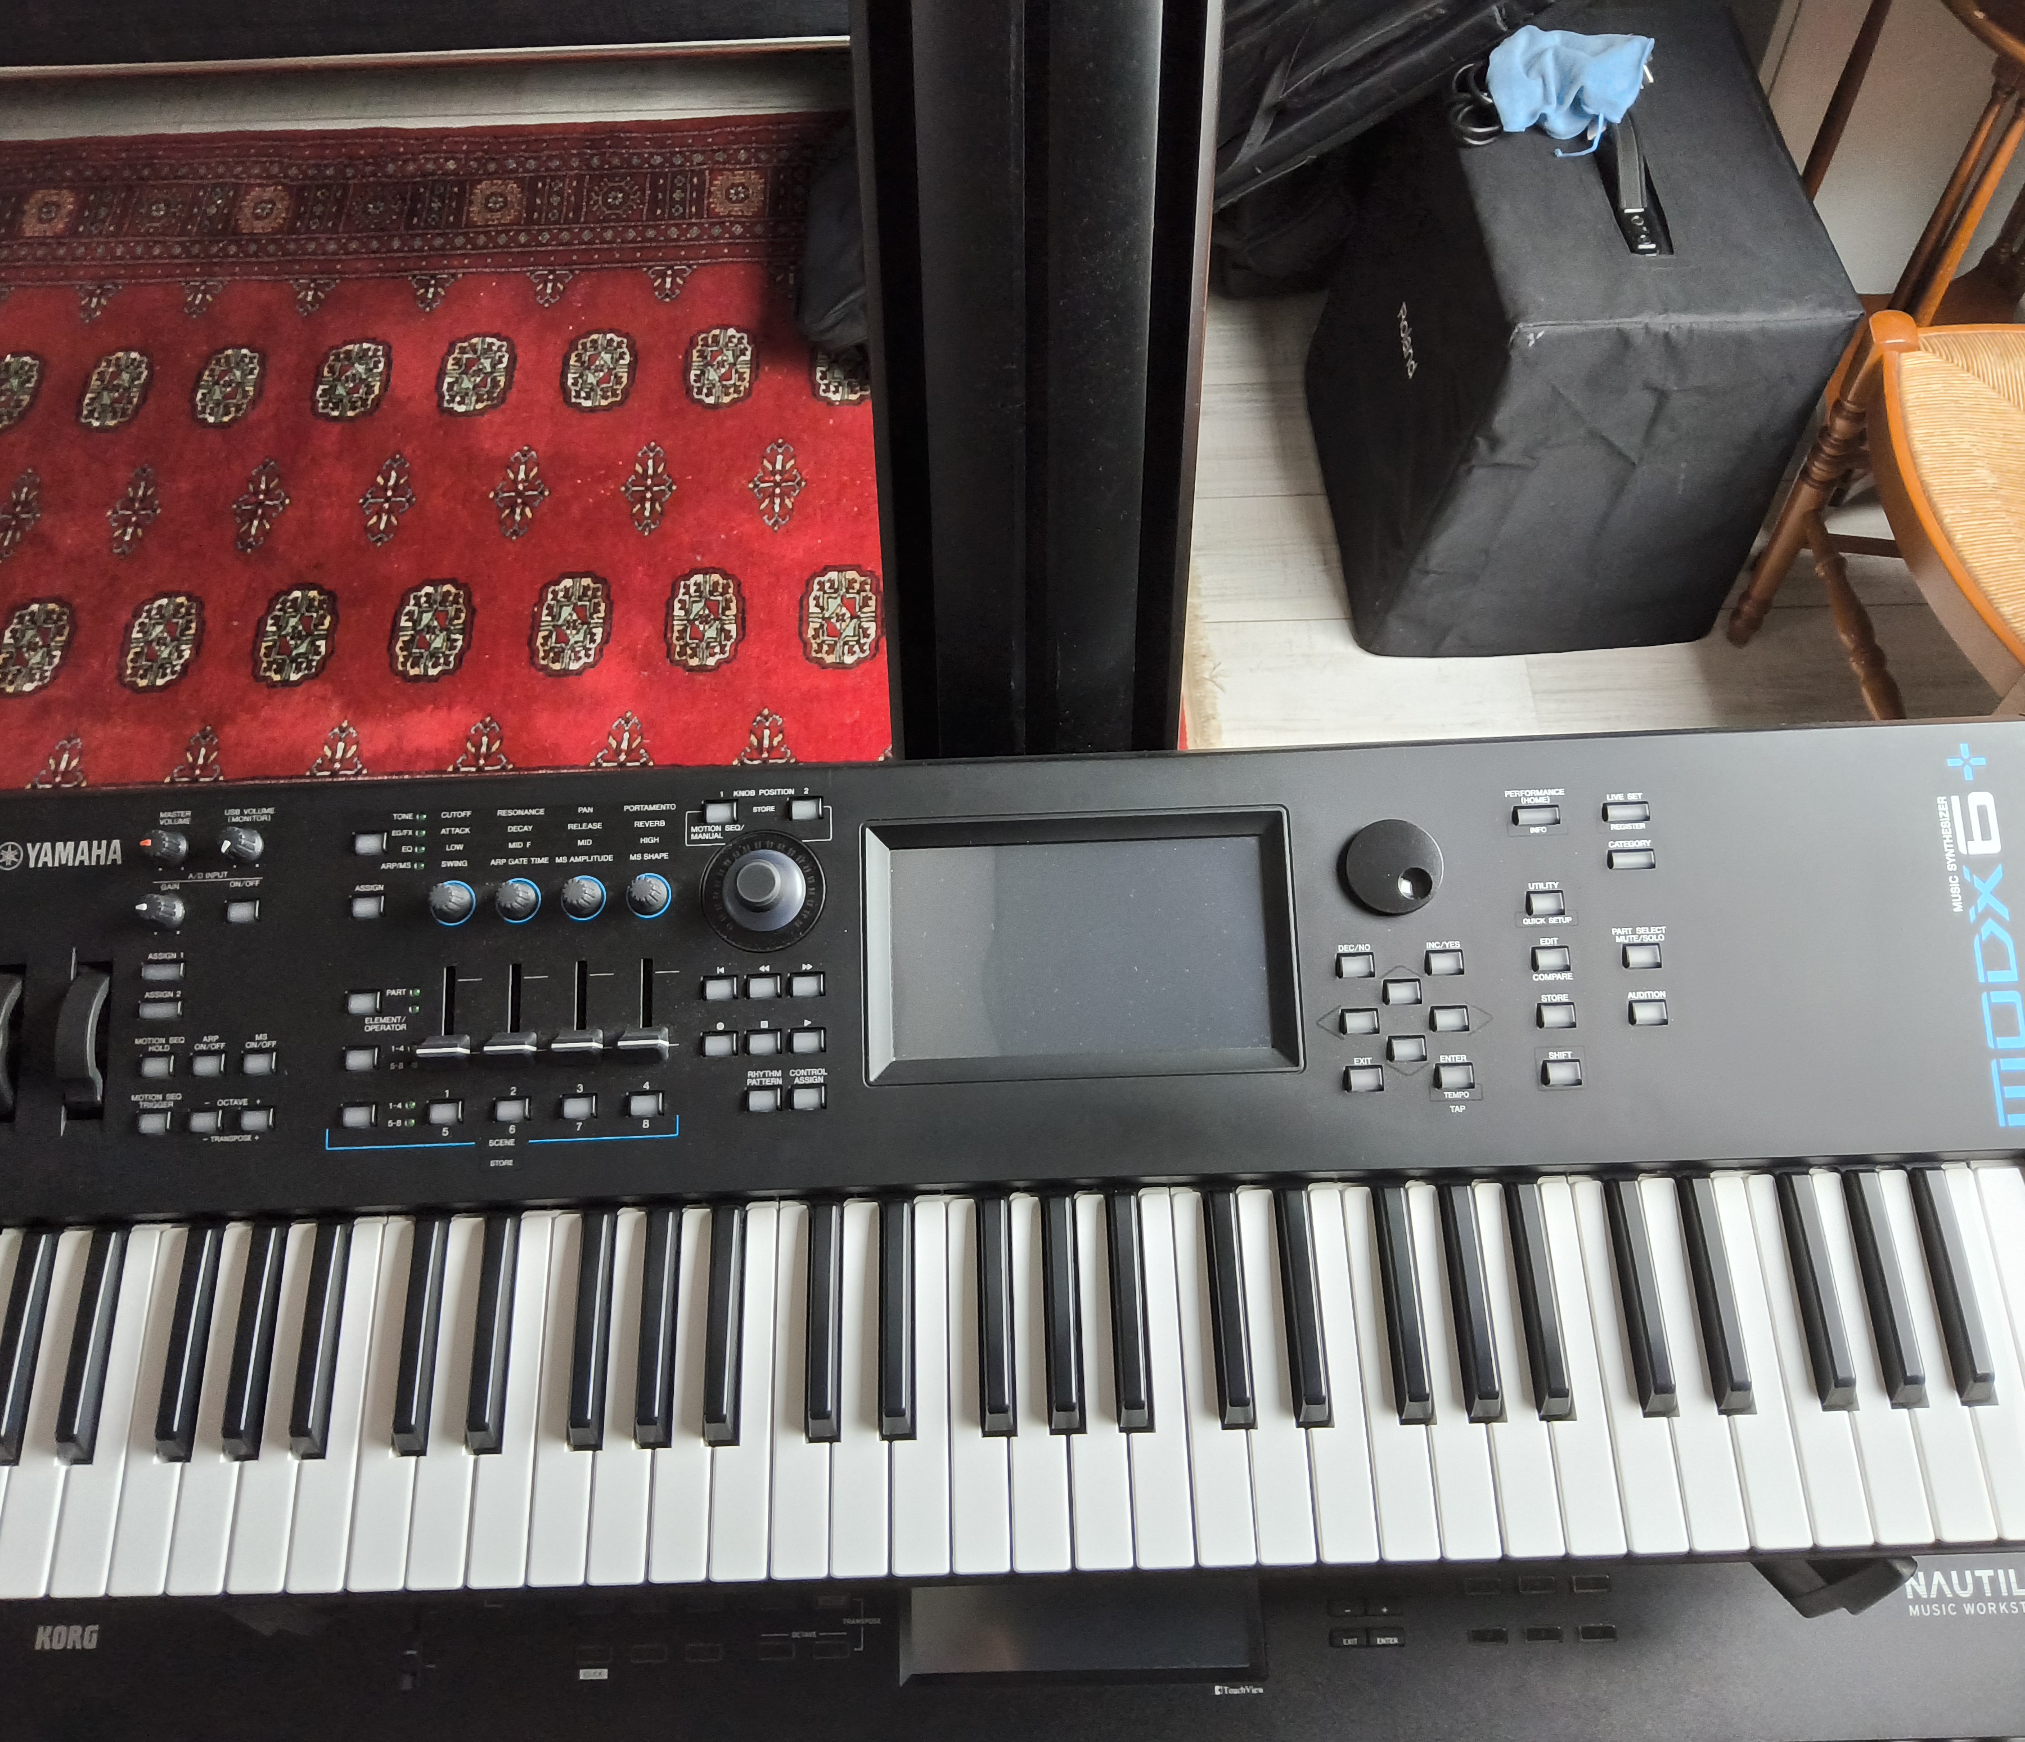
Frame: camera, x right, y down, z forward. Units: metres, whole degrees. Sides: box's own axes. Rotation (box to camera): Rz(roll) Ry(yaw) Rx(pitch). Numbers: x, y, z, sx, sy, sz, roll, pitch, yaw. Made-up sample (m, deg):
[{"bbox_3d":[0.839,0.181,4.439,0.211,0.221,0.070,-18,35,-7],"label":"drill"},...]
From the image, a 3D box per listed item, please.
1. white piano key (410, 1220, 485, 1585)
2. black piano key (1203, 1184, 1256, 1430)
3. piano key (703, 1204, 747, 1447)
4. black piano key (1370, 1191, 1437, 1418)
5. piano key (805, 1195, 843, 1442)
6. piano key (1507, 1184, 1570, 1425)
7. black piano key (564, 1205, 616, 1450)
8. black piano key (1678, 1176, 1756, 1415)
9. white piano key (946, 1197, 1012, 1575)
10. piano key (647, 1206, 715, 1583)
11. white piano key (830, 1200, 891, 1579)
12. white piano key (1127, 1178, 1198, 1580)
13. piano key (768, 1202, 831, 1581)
[{"bbox_3d":[-0.225,0.214,0.684,0.022,0.020,0.146,-2,68,1],"label":"white piano key"},{"bbox_3d":[0.088,0.176,0.674,0.013,0.013,0.091,-2,68,1],"label":"black piano key"},{"bbox_3d":[-0.117,0.182,0.677,0.013,0.011,0.094,-2,69,1],"label":"piano key"},{"bbox_3d":[0.158,0.172,0.672,0.013,0.012,0.093,-2,68,1],"label":"black piano key"},{"bbox_3d":[-0.076,0.181,0.676,0.013,0.011,0.094,-2,69,1],"label":"piano key"},{"bbox_3d":[0.212,0.170,0.671,0.013,0.012,0.093,-2,68,1],"label":"piano key"},{"bbox_3d":[-0.170,0.184,0.679,0.013,0.012,0.093,-2,68,1],"label":"black piano key"},{"bbox_3d":[0.283,0.167,0.670,0.013,0.011,0.094,-2,69,1],"label":"black piano key"},{"bbox_3d":[-0.013,0.206,0.680,0.022,0.020,0.146,-2,68,1],"label":"white piano key"},{"bbox_3d":[-0.131,0.211,0.682,0.023,0.019,0.144,-2,69,1],"label":"piano key"},{"bbox_3d":[-0.060,0.208,0.679,0.023,0.019,0.144,-2,68,1],"label":"white piano key"},{"bbox_3d":[0.057,0.203,0.678,0.022,0.020,0.146,-2,68,1],"label":"white piano key"},{"bbox_3d":[-0.084,0.209,0.681,0.022,0.020,0.146,-2,68,1],"label":"piano key"}]

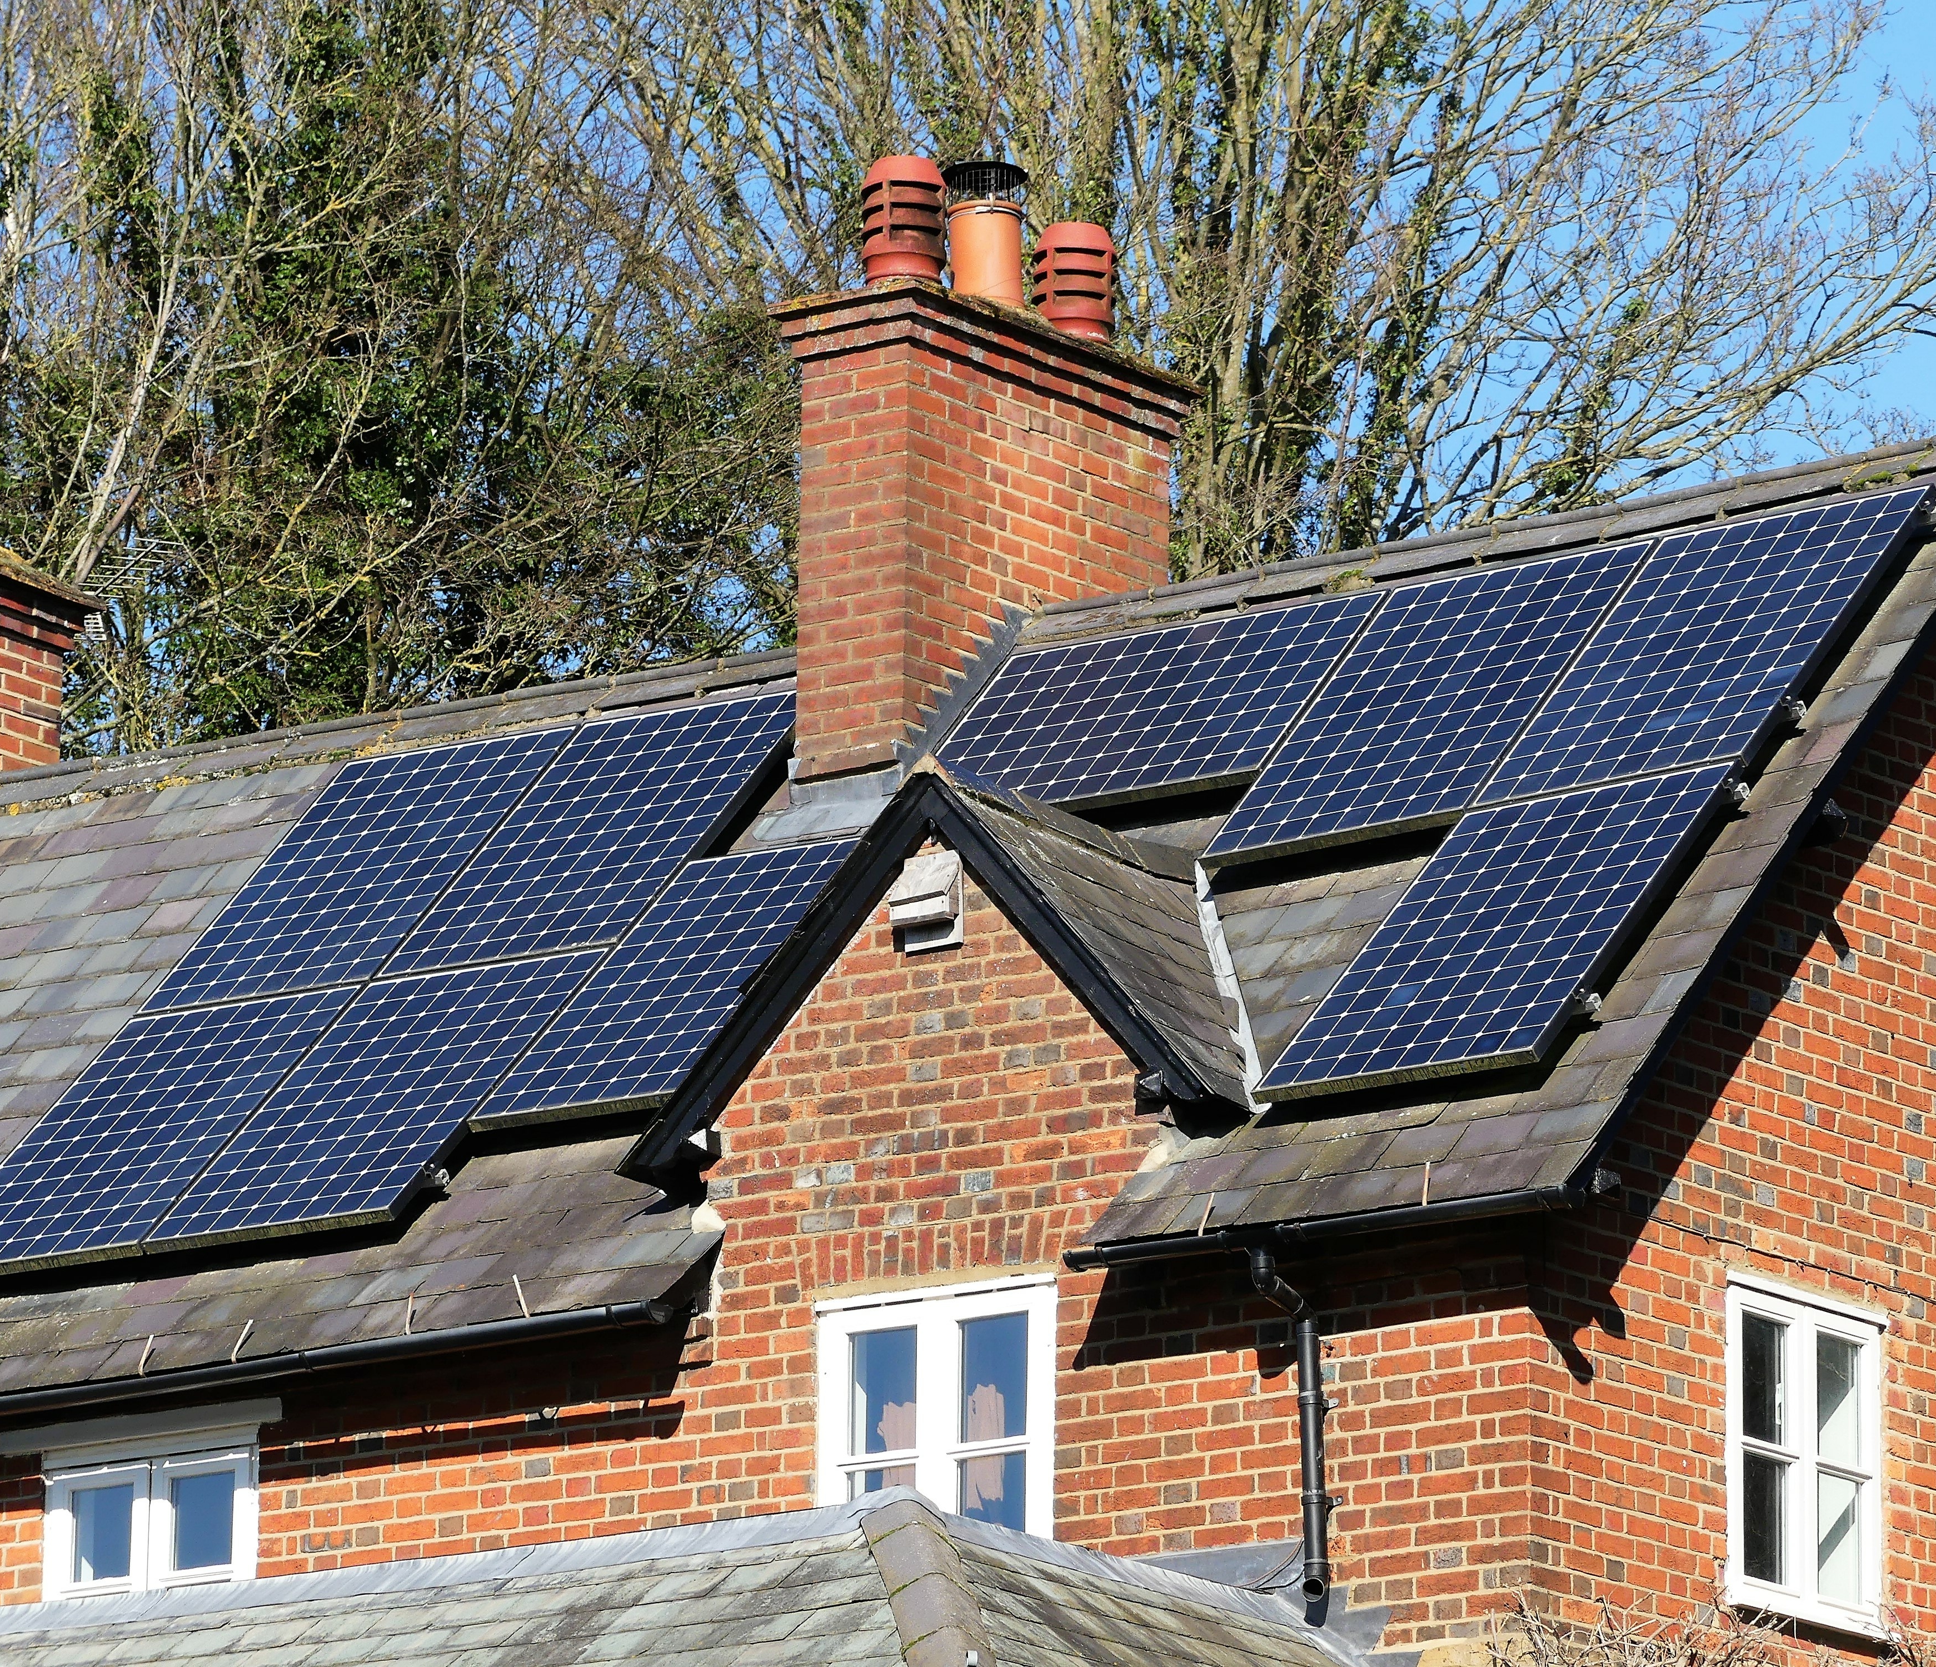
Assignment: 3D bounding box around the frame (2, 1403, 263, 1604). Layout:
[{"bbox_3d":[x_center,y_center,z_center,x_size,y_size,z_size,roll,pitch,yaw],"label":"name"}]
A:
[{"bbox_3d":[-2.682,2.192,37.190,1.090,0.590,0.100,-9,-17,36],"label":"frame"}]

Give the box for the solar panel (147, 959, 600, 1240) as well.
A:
[{"bbox_3d":[-1.933,0.879,37.689,1.046,1.559,0.046,-9,-61,36],"label":"solar panel"}]

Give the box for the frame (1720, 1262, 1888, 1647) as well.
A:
[{"bbox_3d":[2.559,1.919,35.042,0.110,1.030,0.900,-9,-17,36],"label":"frame"}]

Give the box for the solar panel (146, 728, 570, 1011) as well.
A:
[{"bbox_3d":[-2.093,0.142,39.406,1.046,1.559,0.046,-9,-61,36],"label":"solar panel"}]

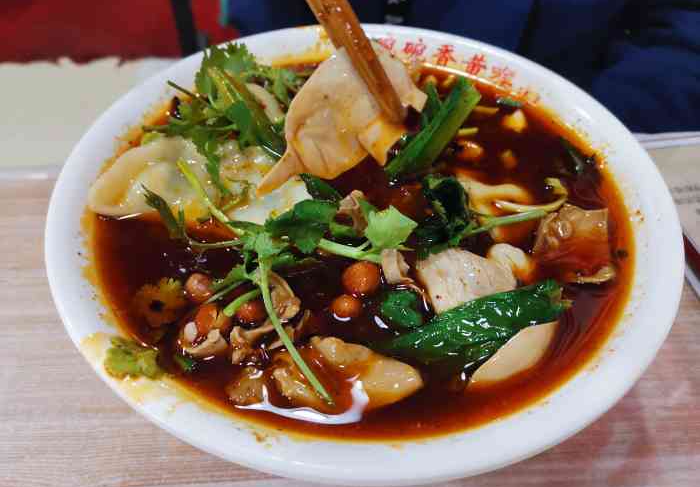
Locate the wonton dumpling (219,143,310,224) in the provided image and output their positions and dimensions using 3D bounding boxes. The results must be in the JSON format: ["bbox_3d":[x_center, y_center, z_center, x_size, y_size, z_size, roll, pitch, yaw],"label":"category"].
[{"bbox_3d":[-0.033,-0.024,0.221,0.045,0.020,0.042,2,49,0],"label":"wonton dumpling"}]

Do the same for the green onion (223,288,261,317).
[{"bbox_3d":[-0.035,0.019,0.180,0.014,0.004,0.004,-29,56,-24],"label":"green onion"}]

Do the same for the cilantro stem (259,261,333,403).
[{"bbox_3d":[-0.020,0.026,0.172,0.007,0.010,0.057,-20,52,-18],"label":"cilantro stem"}]

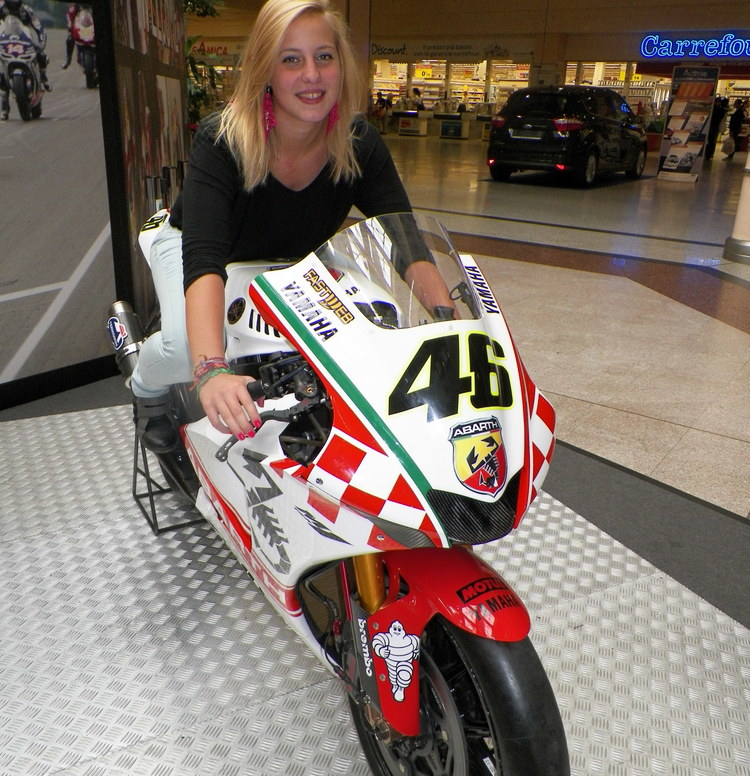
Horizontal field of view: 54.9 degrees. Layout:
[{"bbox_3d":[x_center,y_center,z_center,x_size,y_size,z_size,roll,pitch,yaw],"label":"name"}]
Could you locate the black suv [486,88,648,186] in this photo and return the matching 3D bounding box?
[{"bbox_3d":[3.790,-4.790,13.600,1.850,1.630,4.380,17,26,33],"label":"black suv"}]

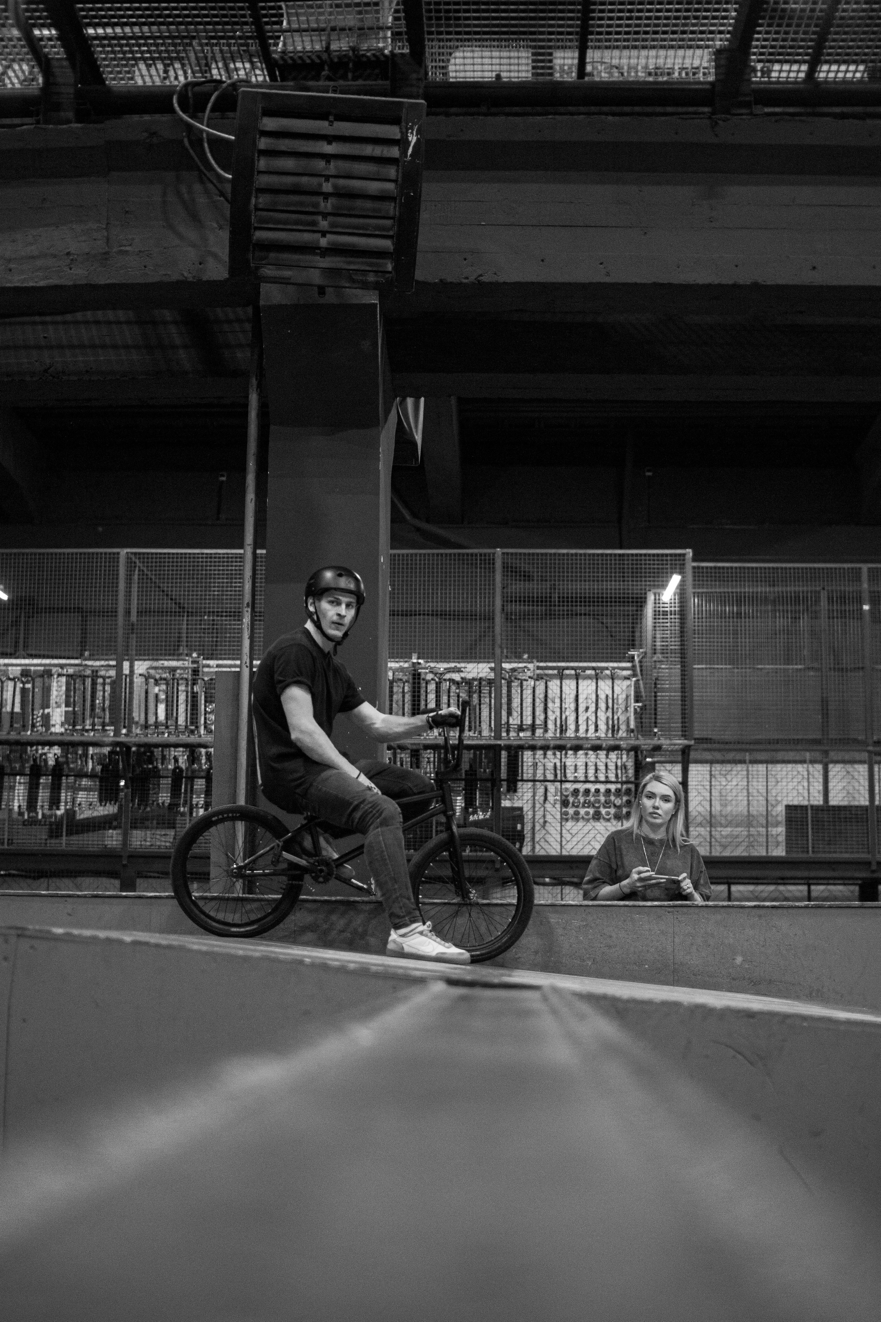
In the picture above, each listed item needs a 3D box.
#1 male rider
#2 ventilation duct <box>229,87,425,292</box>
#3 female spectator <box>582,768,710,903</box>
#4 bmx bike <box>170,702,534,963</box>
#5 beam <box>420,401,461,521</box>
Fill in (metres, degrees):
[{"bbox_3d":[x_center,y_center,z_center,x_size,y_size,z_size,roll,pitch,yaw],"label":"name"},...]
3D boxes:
[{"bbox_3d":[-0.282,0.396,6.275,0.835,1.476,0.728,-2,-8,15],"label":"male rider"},{"bbox_3d":[-0.507,-2.143,7.572,0.838,0.854,0.350,4,10,-1],"label":"ventilation duct"},{"bbox_3d":[0.882,1.288,6.944,0.520,1.660,0.400,0,-7,3],"label":"female spectator"},{"bbox_3d":[-0.311,0.612,6.349,1.408,0.992,0.700,6,-7,5],"label":"bmx bike"},{"bbox_3d":[0.007,-1.496,12.000,0.300,0.650,2.000,0,-7,0],"label":"beam"}]

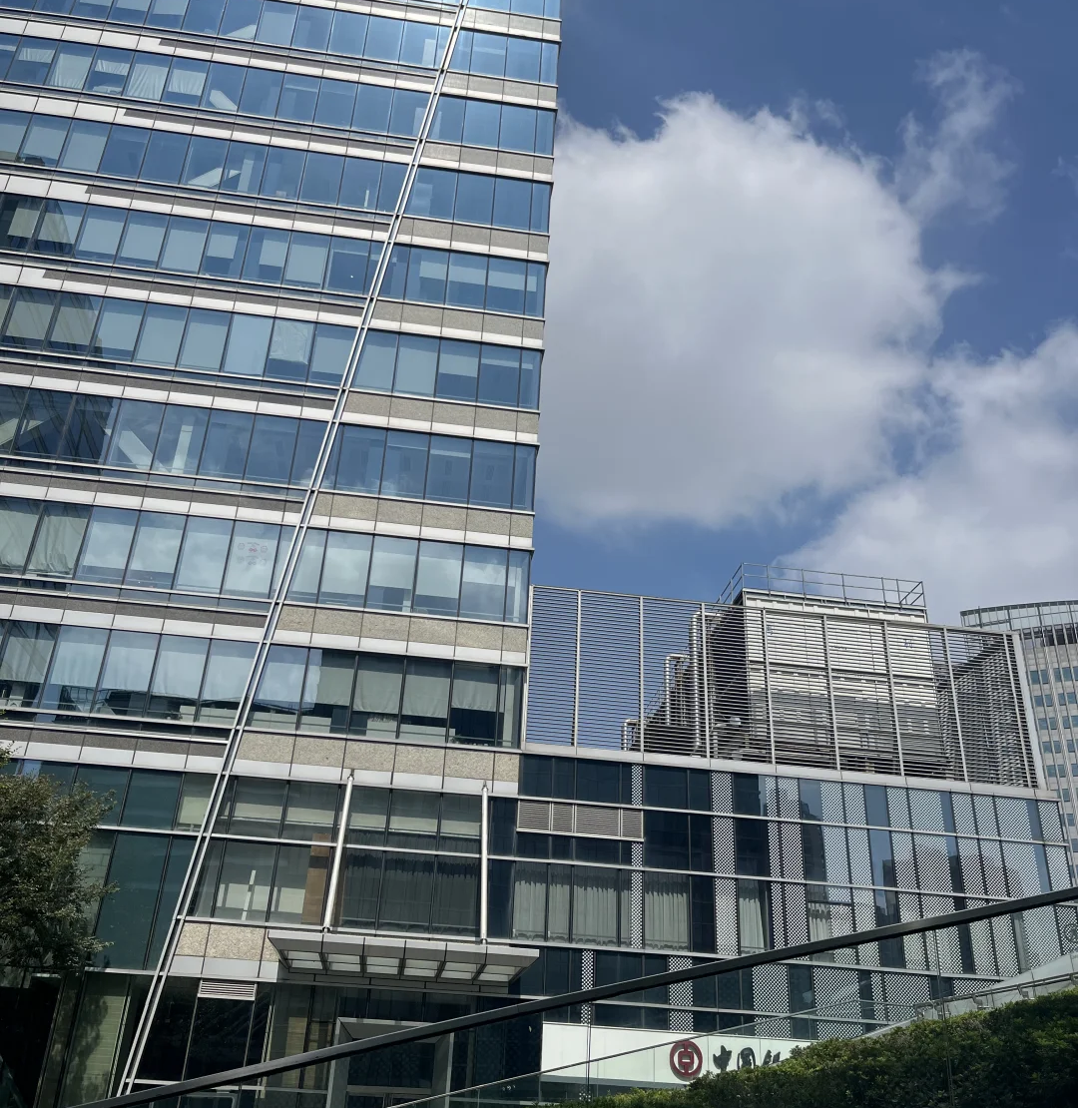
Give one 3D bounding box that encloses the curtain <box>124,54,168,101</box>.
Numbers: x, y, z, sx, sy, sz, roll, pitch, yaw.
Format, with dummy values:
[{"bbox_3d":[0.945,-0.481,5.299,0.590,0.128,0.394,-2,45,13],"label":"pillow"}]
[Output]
[{"bbox_3d":[-15.367,-18.761,42.365,1.174,2.443,0.100,6,-27,-6],"label":"curtain"}]

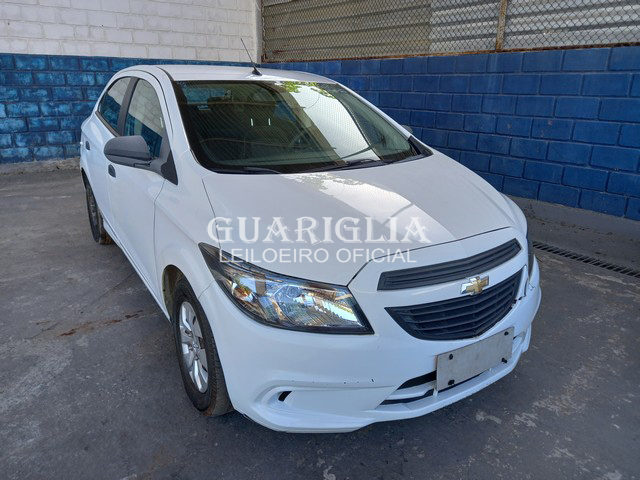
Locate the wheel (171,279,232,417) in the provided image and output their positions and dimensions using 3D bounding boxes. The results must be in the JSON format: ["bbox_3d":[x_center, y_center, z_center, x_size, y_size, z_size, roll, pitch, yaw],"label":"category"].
[{"bbox_3d":[-0.477,0.431,1.970,0.190,0.606,0.606,-11,22,-32],"label":"wheel"}]

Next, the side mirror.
[{"bbox_3d":[-0.840,-0.392,2.033,0.215,0.135,0.120,-10,22,-31],"label":"side mirror"}]

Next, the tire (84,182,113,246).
[{"bbox_3d":[-1.860,-0.270,3.967,0.190,0.606,0.606,-10,22,-31],"label":"tire"}]

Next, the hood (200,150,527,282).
[{"bbox_3d":[0.293,-0.146,1.979,1.420,0.270,0.760,-11,22,-32],"label":"hood"}]

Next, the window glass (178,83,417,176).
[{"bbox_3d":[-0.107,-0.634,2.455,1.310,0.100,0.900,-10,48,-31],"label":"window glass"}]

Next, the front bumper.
[{"bbox_3d":[0.419,0.292,1.910,1.640,0.630,0.670,-11,22,-32],"label":"front bumper"}]

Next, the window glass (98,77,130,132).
[{"bbox_3d":[-1.343,-0.898,3.030,0.050,0.350,0.900,18,5,-37],"label":"window glass"}]

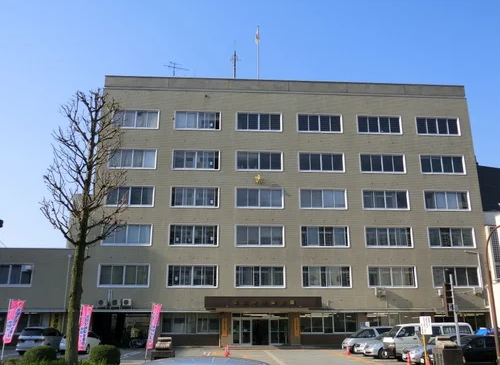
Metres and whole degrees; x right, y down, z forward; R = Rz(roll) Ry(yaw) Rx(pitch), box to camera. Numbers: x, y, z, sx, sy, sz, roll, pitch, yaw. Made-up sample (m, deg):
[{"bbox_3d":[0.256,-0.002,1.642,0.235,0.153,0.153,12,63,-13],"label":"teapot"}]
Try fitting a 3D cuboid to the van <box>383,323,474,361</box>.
[{"bbox_3d":[10.504,9.403,29.145,4.700,1.980,1.690,1,-17,-3],"label":"van"}]

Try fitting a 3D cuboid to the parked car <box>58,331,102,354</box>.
[{"bbox_3d":[-11.705,11.021,34.021,1.700,1.480,4.250,1,-17,-3],"label":"parked car"}]

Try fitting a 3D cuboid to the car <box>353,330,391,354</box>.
[{"bbox_3d":[9.173,10.271,31.262,4.350,1.490,1.690,2,-17,-7],"label":"car"}]

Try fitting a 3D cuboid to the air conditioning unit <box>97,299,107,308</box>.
[{"bbox_3d":[-12.232,10.064,40.645,0.820,0.660,0.320,1,-17,-3],"label":"air conditioning unit"}]

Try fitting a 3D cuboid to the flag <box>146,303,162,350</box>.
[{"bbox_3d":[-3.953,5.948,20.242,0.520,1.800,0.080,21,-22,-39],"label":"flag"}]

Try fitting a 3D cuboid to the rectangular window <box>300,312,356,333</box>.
[{"bbox_3d":[6.716,11.940,41.922,4.792,1.793,0.200,1,-17,-3],"label":"rectangular window"}]

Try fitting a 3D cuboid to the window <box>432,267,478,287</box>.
[{"bbox_3d":[18.859,8.662,44.875,4.464,1.981,0.200,1,-17,-4],"label":"window"}]

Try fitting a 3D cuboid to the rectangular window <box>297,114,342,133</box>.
[{"bbox_3d":[6.719,-5.687,47.187,4.431,1.907,0.200,1,-17,-3],"label":"rectangular window"}]

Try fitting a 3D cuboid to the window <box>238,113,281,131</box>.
[{"bbox_3d":[0.963,-6.053,49.323,4.540,1.970,0.200,1,-17,-3],"label":"window"}]

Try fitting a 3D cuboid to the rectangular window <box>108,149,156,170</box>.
[{"bbox_3d":[-10.792,-2.171,45.018,4.431,1.907,0.200,1,-17,-3],"label":"rectangular window"}]

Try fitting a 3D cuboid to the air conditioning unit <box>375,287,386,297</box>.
[{"bbox_3d":[11.350,9.540,42.517,0.850,0.720,0.360,1,-17,-3],"label":"air conditioning unit"}]

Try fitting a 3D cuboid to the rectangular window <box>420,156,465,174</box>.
[{"bbox_3d":[19.384,-1.749,49.233,4.540,1.970,0.200,1,-17,-3],"label":"rectangular window"}]

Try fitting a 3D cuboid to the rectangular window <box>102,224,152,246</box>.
[{"bbox_3d":[-11.051,4.699,44.075,4.464,1.972,0.200,1,-17,-4],"label":"rectangular window"}]

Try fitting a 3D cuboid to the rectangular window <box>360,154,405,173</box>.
[{"bbox_3d":[13.247,-1.850,48.861,4.540,1.970,0.200,1,-17,-3],"label":"rectangular window"}]

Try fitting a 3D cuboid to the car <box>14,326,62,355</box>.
[{"bbox_3d":[-14.948,11.369,35.255,1.790,1.760,4.700,1,-17,-4],"label":"car"}]

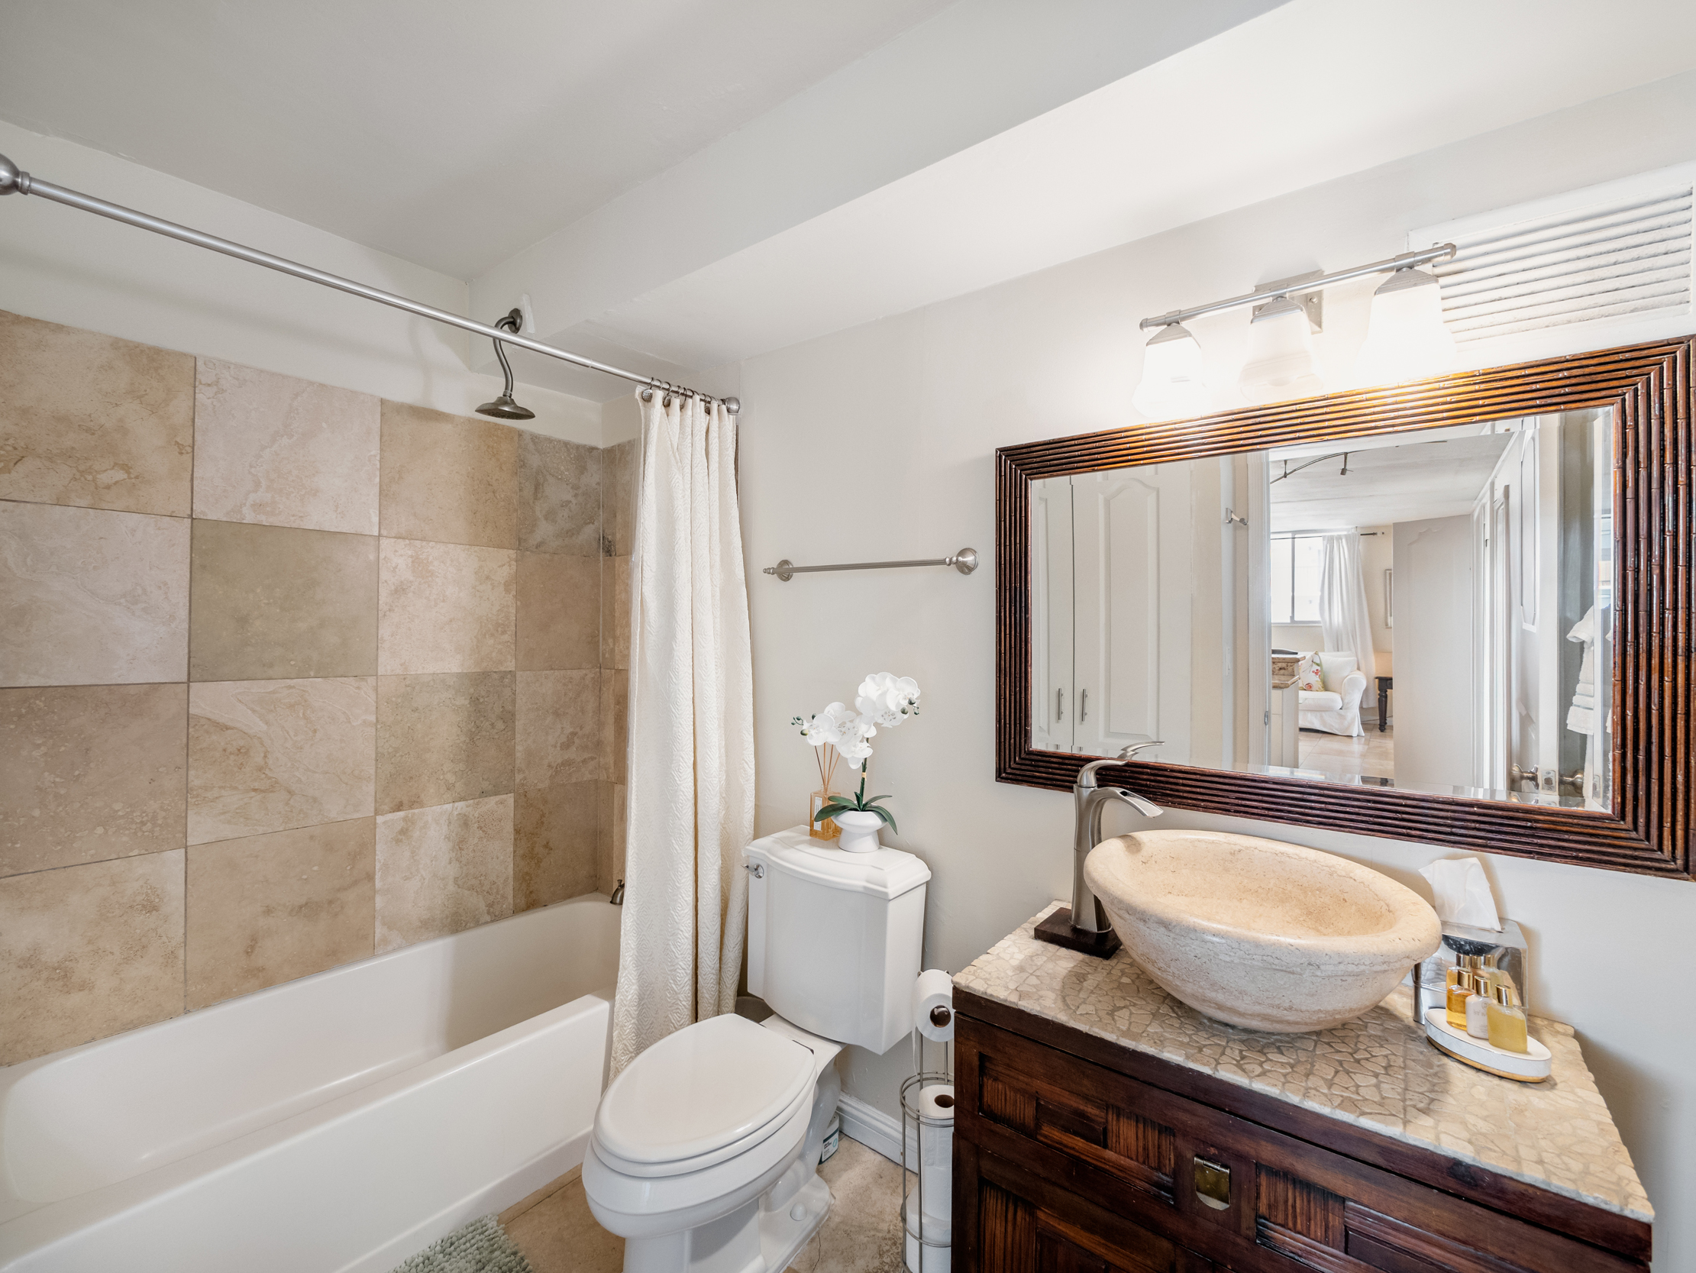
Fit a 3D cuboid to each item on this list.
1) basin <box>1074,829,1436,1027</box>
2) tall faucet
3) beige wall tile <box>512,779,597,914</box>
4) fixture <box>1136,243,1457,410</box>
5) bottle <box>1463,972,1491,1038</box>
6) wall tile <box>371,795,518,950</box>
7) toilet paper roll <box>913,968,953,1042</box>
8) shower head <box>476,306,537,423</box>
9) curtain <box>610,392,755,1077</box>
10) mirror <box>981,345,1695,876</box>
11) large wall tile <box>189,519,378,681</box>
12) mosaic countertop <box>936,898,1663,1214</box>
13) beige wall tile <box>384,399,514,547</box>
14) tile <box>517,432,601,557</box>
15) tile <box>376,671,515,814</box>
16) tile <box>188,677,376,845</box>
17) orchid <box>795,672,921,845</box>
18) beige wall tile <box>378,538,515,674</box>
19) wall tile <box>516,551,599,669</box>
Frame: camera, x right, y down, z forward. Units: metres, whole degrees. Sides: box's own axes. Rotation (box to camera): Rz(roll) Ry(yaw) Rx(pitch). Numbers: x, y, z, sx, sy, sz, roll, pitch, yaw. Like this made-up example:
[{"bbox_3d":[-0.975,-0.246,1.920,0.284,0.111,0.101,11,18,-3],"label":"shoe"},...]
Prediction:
[{"bbox_3d":[0.646,0.500,1.126,0.476,0.199,0.468,0,0,35],"label":"basin"},{"bbox_3d":[0.518,0.412,1.327,0.060,0.340,0.185,1,0,-23],"label":"tall faucet"},{"bbox_3d":[-1.031,0.733,2.437,0.015,0.408,0.301,0,0,40],"label":"beige wall tile"},{"bbox_3d":[0.789,-0.561,1.253,0.485,0.220,0.150,0,0,35],"label":"fixture"},{"bbox_3d":[0.941,0.548,1.015,0.039,0.083,0.026,0,0,35],"label":"bottle"},{"bbox_3d":[-1.282,0.745,2.206,0.012,0.411,0.399,0,0,41],"label":"wall tile"},{"bbox_3d":[0.205,0.828,1.541,0.107,0.107,0.103,1,0,4],"label":"toilet paper roll"},{"bbox_3d":[-1.006,-0.812,1.987,0.175,0.355,0.155,0,0,35],"label":"shower head"},{"bbox_3d":[-0.468,0.221,1.928,0.150,1.822,0.420,0,0,42],"label":"curtain"},{"bbox_3d":[0.797,-0.046,1.312,1.070,0.787,0.040,0,0,35],"label":"mirror"},{"bbox_3d":[-1.511,-0.087,1.863,0.015,0.408,0.402,0,0,40],"label":"large wall tile"},{"bbox_3d":[0.674,0.626,1.174,0.844,0.012,0.455,0,0,38],"label":"mosaic countertop"},{"bbox_3d":[-1.249,-0.495,2.172,0.012,0.401,0.396,0,0,42],"label":"beige wall tile"},{"bbox_3d":[-1.017,-0.492,2.433,0.012,0.401,0.302,0,0,42],"label":"tile"},{"bbox_3d":[-1.278,0.328,2.207,0.012,0.418,0.399,0,0,41],"label":"tile"},{"bbox_3d":[-1.522,0.323,1.872,0.012,0.414,0.402,0,0,42],"label":"tile"},{"bbox_3d":[0.029,0.323,1.765,0.270,0.443,0.180,0,0,35],"label":"orchid"},{"bbox_3d":[-1.275,-0.088,2.208,0.012,0.407,0.399,0,0,41],"label":"beige wall tile"},{"bbox_3d":[-1.042,-0.085,2.478,0.012,0.407,0.309,0,0,41],"label":"wall tile"}]

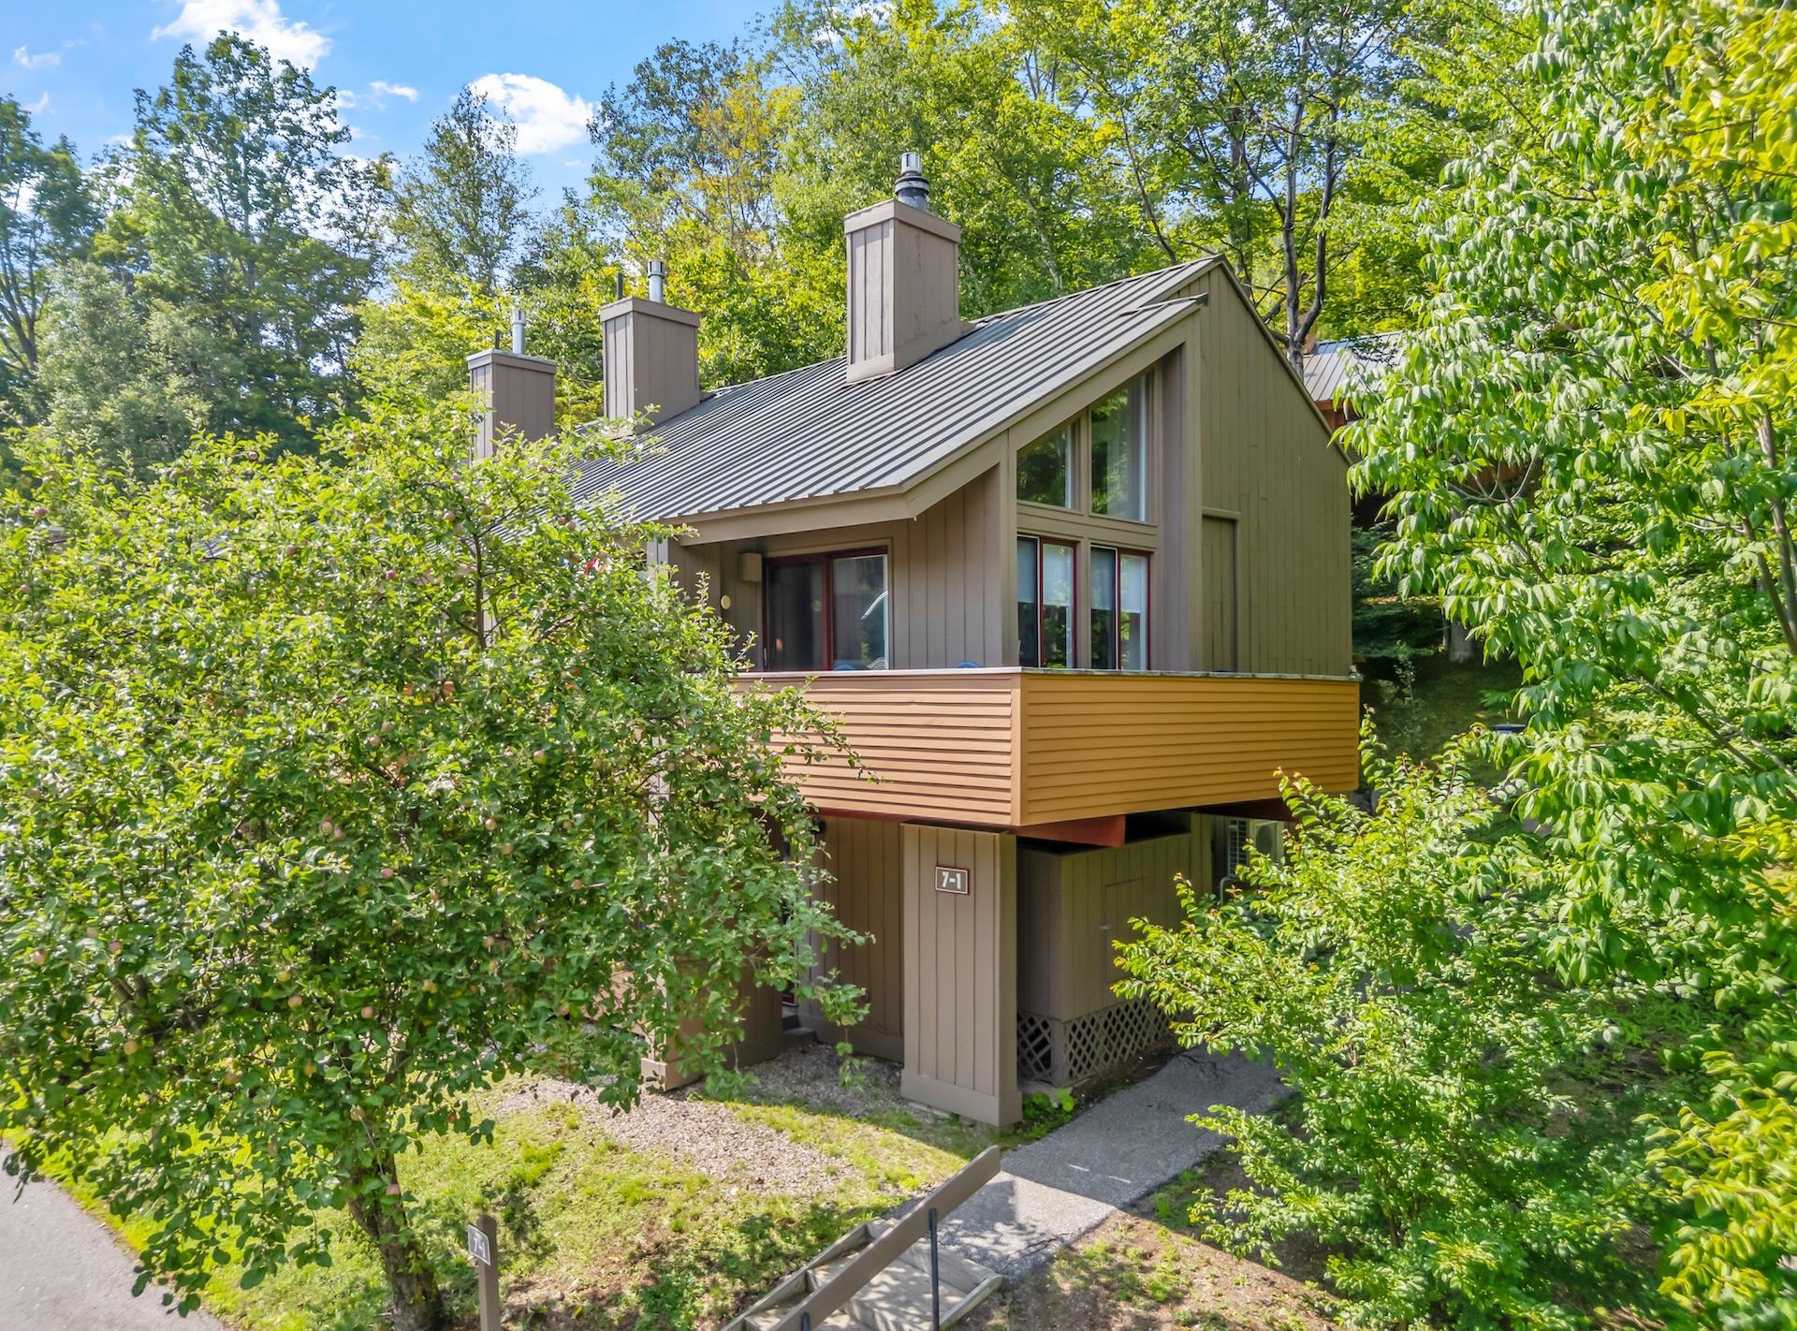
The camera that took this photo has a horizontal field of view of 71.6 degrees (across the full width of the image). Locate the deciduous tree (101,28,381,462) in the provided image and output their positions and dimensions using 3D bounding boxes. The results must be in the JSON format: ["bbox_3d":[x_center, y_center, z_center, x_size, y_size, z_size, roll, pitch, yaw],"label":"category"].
[{"bbox_3d":[-17.985,-6.934,33.774,7.600,20.500,7.600,1,-1,-28],"label":"deciduous tree"}]

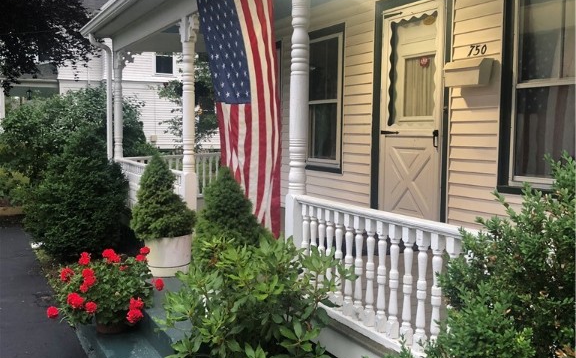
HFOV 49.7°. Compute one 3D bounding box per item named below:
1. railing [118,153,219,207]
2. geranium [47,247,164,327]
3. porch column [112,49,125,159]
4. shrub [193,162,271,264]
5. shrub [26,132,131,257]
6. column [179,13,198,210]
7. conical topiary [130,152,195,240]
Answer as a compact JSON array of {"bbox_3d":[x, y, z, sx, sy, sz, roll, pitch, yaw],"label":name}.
[{"bbox_3d":[-0.953,0.075,7.566,1.600,0.720,3.000,-2,5,-27],"label":"railing"},{"bbox_3d":[-1.298,0.836,4.481,0.720,0.520,0.760,-2,5,-27],"label":"geranium"},{"bbox_3d":[-2.309,-0.651,8.496,0.125,2.170,0.125,-2,5,-27],"label":"porch column"},{"bbox_3d":[-0.397,0.258,4.187,0.500,0.740,0.500,1,4,0],"label":"shrub"},{"bbox_3d":[-2.617,0.157,7.806,1.200,1.620,1.200,-2,5,-27],"label":"shrub"},{"bbox_3d":[-0.932,-0.425,5.840,0.125,2.170,0.125,-2,5,-27],"label":"column"},{"bbox_3d":[-1.061,0.129,5.335,0.540,0.740,0.540,-2,5,-27],"label":"conical topiary"}]

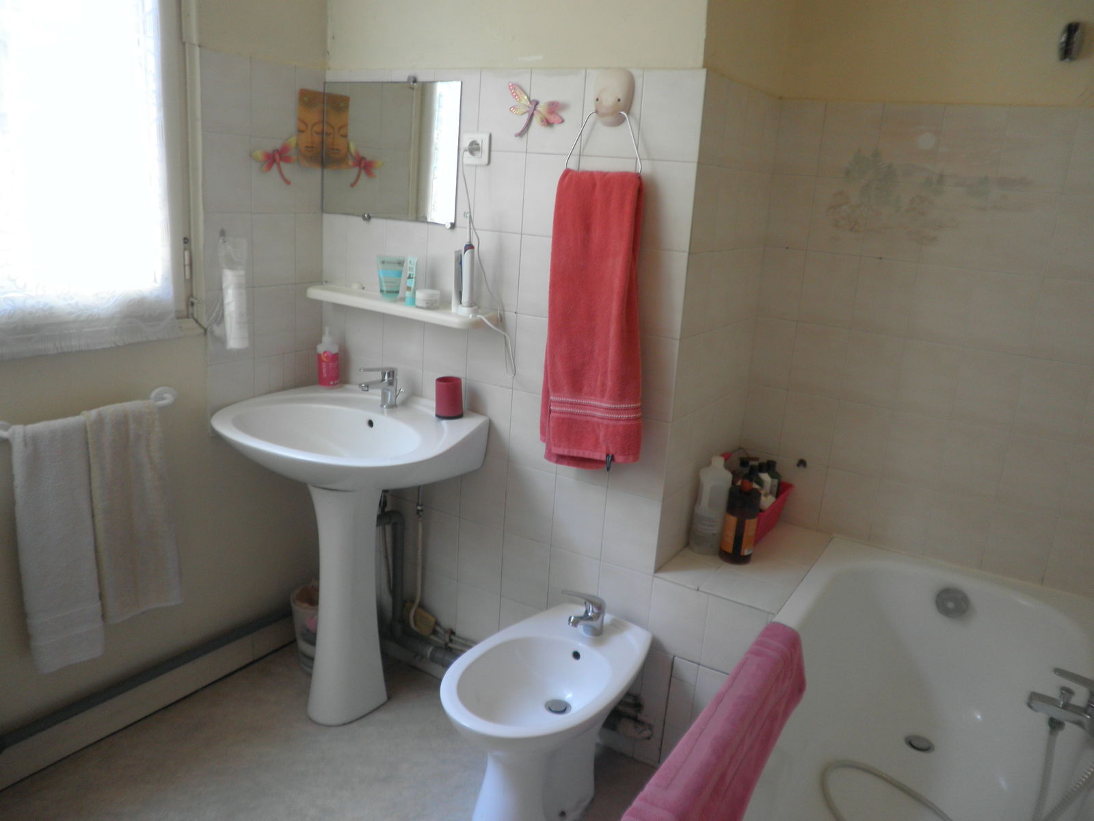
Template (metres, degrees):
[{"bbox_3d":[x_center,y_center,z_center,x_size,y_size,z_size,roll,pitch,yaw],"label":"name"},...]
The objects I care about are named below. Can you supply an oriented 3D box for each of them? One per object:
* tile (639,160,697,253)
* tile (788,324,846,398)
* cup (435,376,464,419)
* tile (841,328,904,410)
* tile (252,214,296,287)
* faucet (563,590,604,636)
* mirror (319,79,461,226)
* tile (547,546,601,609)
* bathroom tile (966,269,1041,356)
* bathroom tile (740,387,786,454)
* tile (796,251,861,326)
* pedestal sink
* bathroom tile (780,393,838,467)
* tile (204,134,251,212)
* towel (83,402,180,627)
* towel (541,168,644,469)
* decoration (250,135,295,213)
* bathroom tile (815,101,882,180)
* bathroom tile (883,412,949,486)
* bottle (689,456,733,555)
[{"bbox_3d":[0.265,-0.465,1.861,0.149,0.200,0.010,12,17,29],"label":"tile"},{"bbox_3d":[0.773,-0.141,2.337,0.150,0.200,0.010,12,17,28],"label":"tile"},{"bbox_3d":[-0.260,-0.033,2.209,0.074,0.101,0.074,1,15,-10],"label":"cup"},{"bbox_3d":[0.891,-0.111,2.249,0.149,0.201,0.010,13,18,29],"label":"tile"},{"bbox_3d":[-0.747,-0.439,2.247,0.010,0.200,0.151,12,17,29],"label":"tile"},{"bbox_3d":[0.087,0.501,2.036,0.147,0.148,0.048,-11,21,-43],"label":"faucet"},{"bbox_3d":[-0.437,-0.704,2.227,0.490,0.365,0.010,12,17,29],"label":"mirror"},{"bbox_3d":[0.071,0.470,2.198,0.149,0.200,0.010,12,17,29],"label":"tile"},{"bbox_3d":[1.159,-0.248,2.081,0.150,0.200,0.010,12,17,28],"label":"bathroom tile"},{"bbox_3d":[0.657,0.025,2.502,0.116,0.201,0.010,12,17,28],"label":"bathroom tile"},{"bbox_3d":[0.775,-0.331,2.256,0.150,0.200,0.010,13,18,31],"label":"tile"},{"bbox_3d":[-0.554,0.420,2.226,0.638,0.854,0.563,13,18,28],"label":"pedestal sink"},{"bbox_3d":[0.753,0.052,2.372,0.149,0.201,0.010,13,18,29],"label":"bathroom tile"},{"bbox_3d":[-0.819,-0.610,2.112,0.010,0.200,0.150,12,17,28],"label":"tile"},{"bbox_3d":[-1.016,0.248,2.007,0.065,0.546,0.216,13,18,31],"label":"towel"},{"bbox_3d":[0.115,-0.210,1.954,0.262,0.692,0.075,12,17,28],"label":"towel"},{"bbox_3d":[-0.720,-0.621,2.190,0.020,0.190,0.151,12,17,29],"label":"decoration"},{"bbox_3d":[0.797,-0.709,2.156,0.150,0.200,0.010,13,18,31],"label":"bathroom tile"},{"bbox_3d":[1.007,0.106,2.243,0.149,0.200,0.010,12,17,29],"label":"bathroom tile"},{"bbox_3d":[0.450,0.254,2.246,0.095,0.260,0.081,7,15,12],"label":"bottle"}]

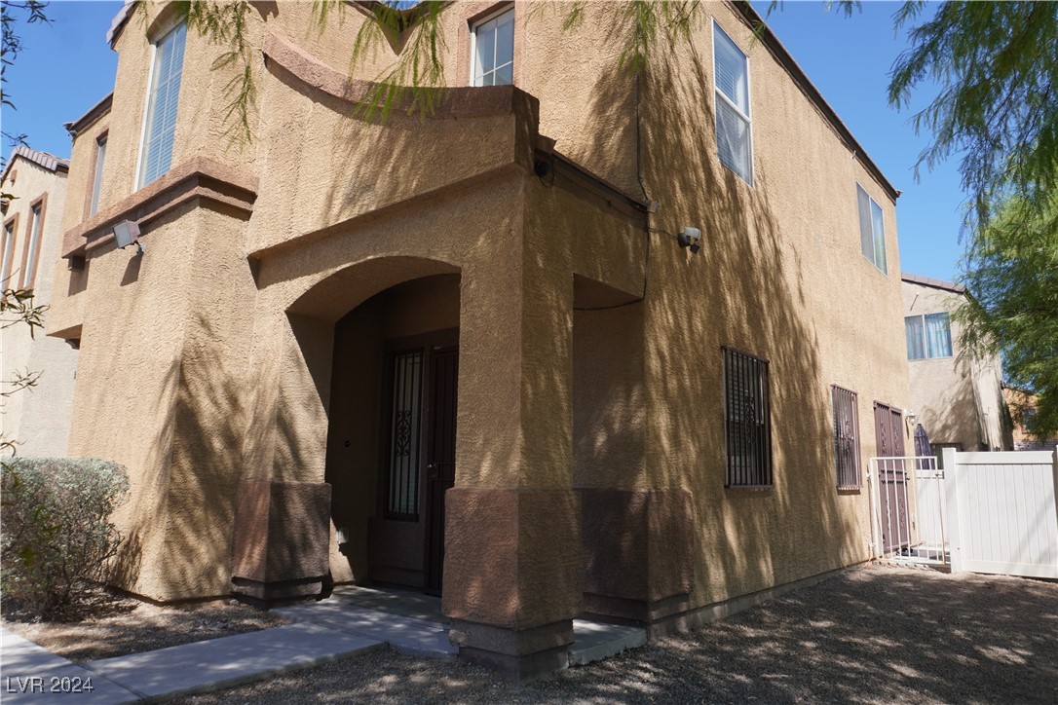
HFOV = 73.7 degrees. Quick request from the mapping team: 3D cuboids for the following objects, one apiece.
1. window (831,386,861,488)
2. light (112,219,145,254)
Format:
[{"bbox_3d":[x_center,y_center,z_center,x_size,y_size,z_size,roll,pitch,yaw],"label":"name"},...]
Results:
[{"bbox_3d":[3.764,1.028,8.439,0.100,1.182,1.007,-7,-13,39],"label":"window"},{"bbox_3d":[-3.873,-1.118,6.869,0.331,0.242,0.234,-7,-13,39],"label":"light"}]

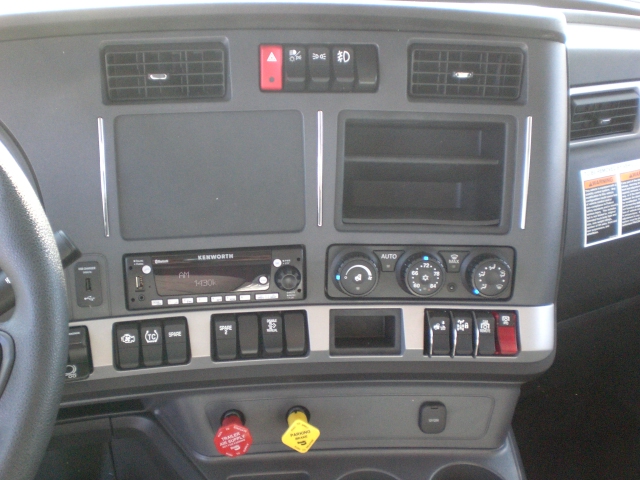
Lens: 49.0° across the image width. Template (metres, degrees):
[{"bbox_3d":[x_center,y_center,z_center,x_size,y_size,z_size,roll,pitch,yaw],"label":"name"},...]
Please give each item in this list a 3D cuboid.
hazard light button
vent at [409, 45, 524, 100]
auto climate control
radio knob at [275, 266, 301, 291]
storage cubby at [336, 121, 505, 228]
[{"bbox_3d":[-0.046,-0.165,0.673,0.021,0.044,0.015,0,7,-5],"label":"hazard light button"},{"bbox_3d":[0.143,-0.165,0.698,0.113,0.056,0.030,2,7,-3],"label":"vent"},{"bbox_3d":[0.102,0.034,0.704,0.188,0.057,0.027,1,7,-4],"label":"auto climate control"},{"bbox_3d":[-0.032,0.039,0.692,0.025,0.025,0.016,-2,8,-5],"label":"radio knob"},{"bbox_3d":[0.100,-0.072,0.744,0.165,0.107,0.095,2,6,-4],"label":"storage cubby"}]

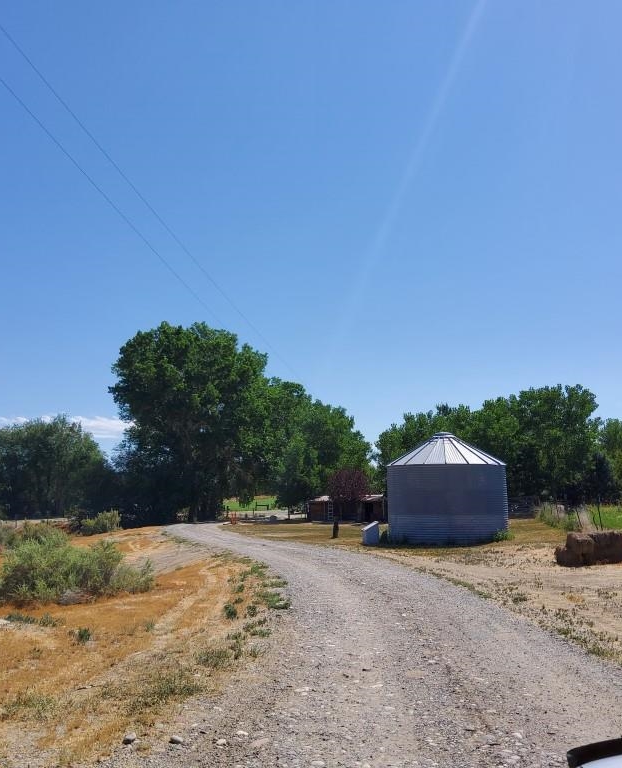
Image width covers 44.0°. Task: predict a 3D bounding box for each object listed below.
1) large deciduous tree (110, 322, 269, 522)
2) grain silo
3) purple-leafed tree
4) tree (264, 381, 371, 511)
[{"bbox_3d":[-10.111,3.121,64.000,13.000,16.300,12.500,1,-8,-9],"label":"large deciduous tree"},{"bbox_3d":[6.327,4.634,35.827,5.500,5.000,5.500,-2,-8,10],"label":"grain silo"},{"bbox_3d":[1.877,5.883,38.502,2.100,3.489,2.100,-1,-8,3],"label":"purple-leafed tree"},{"bbox_3d":[0.726,7.006,86.014,11.631,14.967,11.049,0,-8,0],"label":"tree"}]

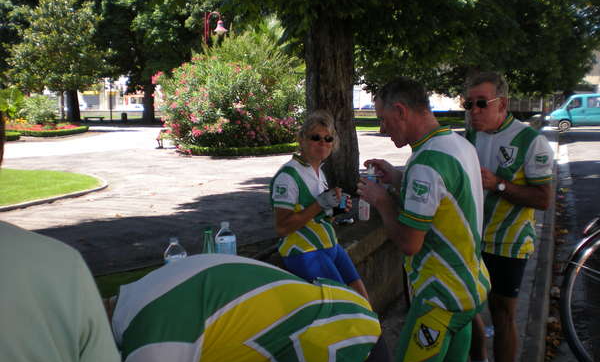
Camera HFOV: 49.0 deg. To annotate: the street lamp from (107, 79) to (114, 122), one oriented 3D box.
[{"bbox_3d":[-12.325,-5.376,42.666,0.450,3.098,0.450,0,6,0],"label":"street lamp"}]

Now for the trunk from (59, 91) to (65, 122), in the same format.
[{"bbox_3d":[-15.152,-4.755,41.730,0.380,2.089,0.380,0,6,0],"label":"trunk"}]

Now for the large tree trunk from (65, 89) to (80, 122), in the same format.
[{"bbox_3d":[-14.421,-4.879,41.716,0.850,2.340,0.850,0,6,0],"label":"large tree trunk"}]

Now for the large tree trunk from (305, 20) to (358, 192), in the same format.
[{"bbox_3d":[0.323,-0.809,6.651,0.520,1.907,0.500,0,6,0],"label":"large tree trunk"}]

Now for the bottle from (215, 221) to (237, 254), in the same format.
[{"bbox_3d":[-0.319,0.328,2.855,0.088,0.310,0.088,0,6,0],"label":"bottle"}]

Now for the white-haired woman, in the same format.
[{"bbox_3d":[0.130,0.318,3.508,0.680,1.380,0.520,5,8,38],"label":"white-haired woman"}]

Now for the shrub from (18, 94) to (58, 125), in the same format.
[{"bbox_3d":[-11.087,-2.936,27.846,1.750,1.429,1.600,0,6,0],"label":"shrub"}]

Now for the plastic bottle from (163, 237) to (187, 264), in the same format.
[{"bbox_3d":[-0.515,0.387,2.731,0.088,0.310,0.088,0,6,0],"label":"plastic bottle"}]

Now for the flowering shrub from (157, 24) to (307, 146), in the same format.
[{"bbox_3d":[-1.546,-2.180,15.151,3.250,2.961,2.900,0,6,0],"label":"flowering shrub"}]

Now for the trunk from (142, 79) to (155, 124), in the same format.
[{"bbox_3d":[-9.055,-4.769,39.212,0.680,2.802,0.680,0,6,0],"label":"trunk"}]

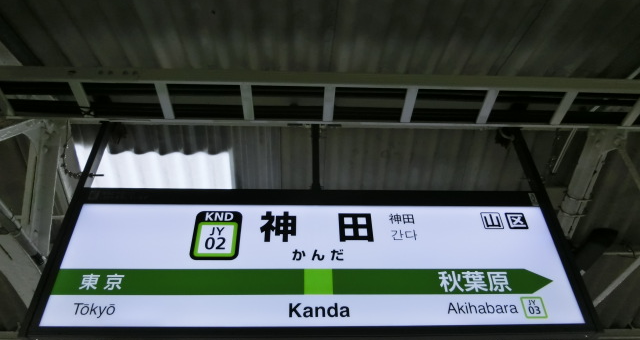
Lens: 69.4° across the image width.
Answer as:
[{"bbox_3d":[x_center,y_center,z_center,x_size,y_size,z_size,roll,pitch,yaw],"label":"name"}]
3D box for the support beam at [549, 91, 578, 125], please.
[{"bbox_3d":[0.948,-0.249,1.805,0.041,0.030,0.179,1,-39,-3],"label":"support beam"}]

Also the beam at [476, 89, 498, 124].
[{"bbox_3d":[0.644,-0.252,1.790,0.041,0.030,0.179,1,-39,-3],"label":"beam"}]

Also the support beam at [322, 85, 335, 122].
[{"bbox_3d":[0.034,-0.258,1.761,0.041,0.030,0.179,1,-39,-3],"label":"support beam"}]

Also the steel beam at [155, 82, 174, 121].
[{"bbox_3d":[-0.575,-0.264,1.732,0.041,0.030,0.179,1,-39,-3],"label":"steel beam"}]

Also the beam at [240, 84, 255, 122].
[{"bbox_3d":[-0.270,-0.261,1.747,0.041,0.030,0.179,1,-39,-3],"label":"beam"}]

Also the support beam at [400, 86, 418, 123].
[{"bbox_3d":[0.339,-0.255,1.776,0.041,0.030,0.179,1,-39,-3],"label":"support beam"}]

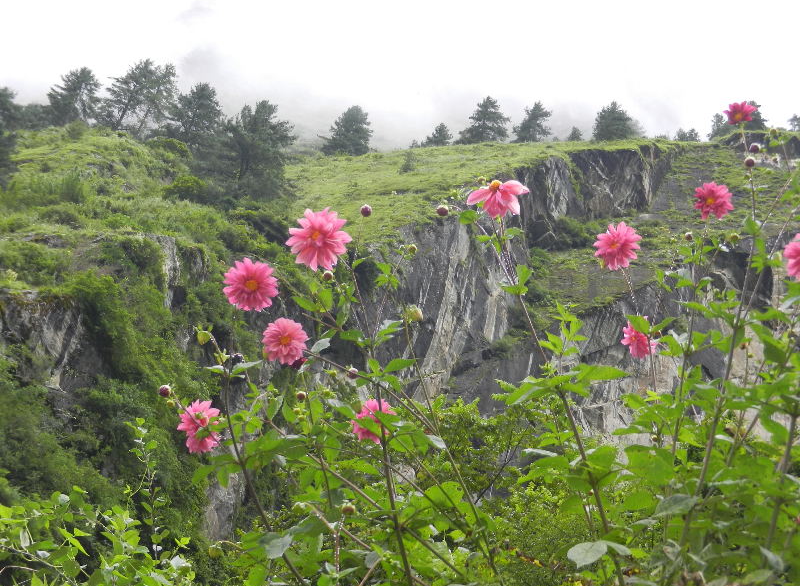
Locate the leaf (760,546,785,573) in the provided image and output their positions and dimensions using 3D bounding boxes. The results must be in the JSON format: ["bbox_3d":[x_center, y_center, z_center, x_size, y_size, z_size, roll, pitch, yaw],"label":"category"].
[{"bbox_3d":[0.675,0.485,2.850,0.043,0.047,0.035,0,-5,0],"label":"leaf"}]

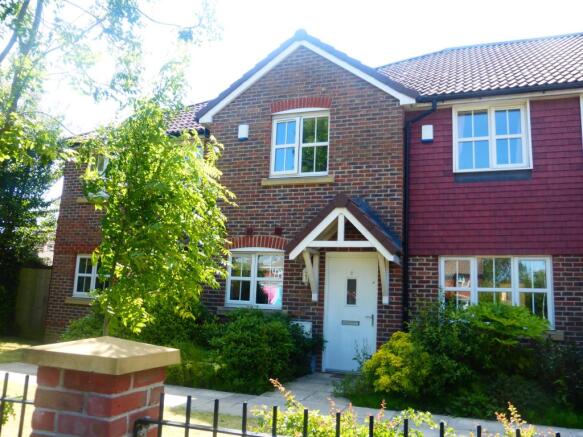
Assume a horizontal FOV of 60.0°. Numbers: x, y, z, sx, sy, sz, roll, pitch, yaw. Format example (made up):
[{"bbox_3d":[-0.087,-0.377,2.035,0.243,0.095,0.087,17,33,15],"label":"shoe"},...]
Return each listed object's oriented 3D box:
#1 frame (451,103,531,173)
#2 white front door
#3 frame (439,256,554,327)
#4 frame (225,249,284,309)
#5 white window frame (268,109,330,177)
[{"bbox_3d":[3.424,-1.394,8.677,1.244,1.234,0.110,-1,-11,19],"label":"frame"},{"bbox_3d":[1.049,1.641,8.917,0.942,2.079,0.100,-1,-11,19],"label":"white front door"},{"bbox_3d":[3.339,1.188,8.303,1.728,1.141,0.110,-1,-11,19],"label":"frame"},{"bbox_3d":[-0.675,1.129,9.623,1.159,1.148,0.110,-1,-11,19],"label":"frame"},{"bbox_3d":[0.168,-1.453,9.841,1.175,1.347,0.110,-1,-11,19],"label":"white window frame"}]

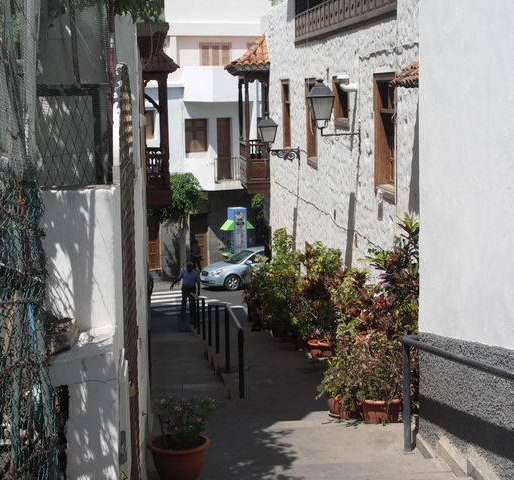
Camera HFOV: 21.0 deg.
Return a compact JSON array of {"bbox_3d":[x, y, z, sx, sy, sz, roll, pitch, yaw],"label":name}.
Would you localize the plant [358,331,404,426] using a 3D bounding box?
[{"bbox_3d":[1.276,1.408,14.150,0.460,0.930,0.460,-1,6,-4],"label":"plant"}]

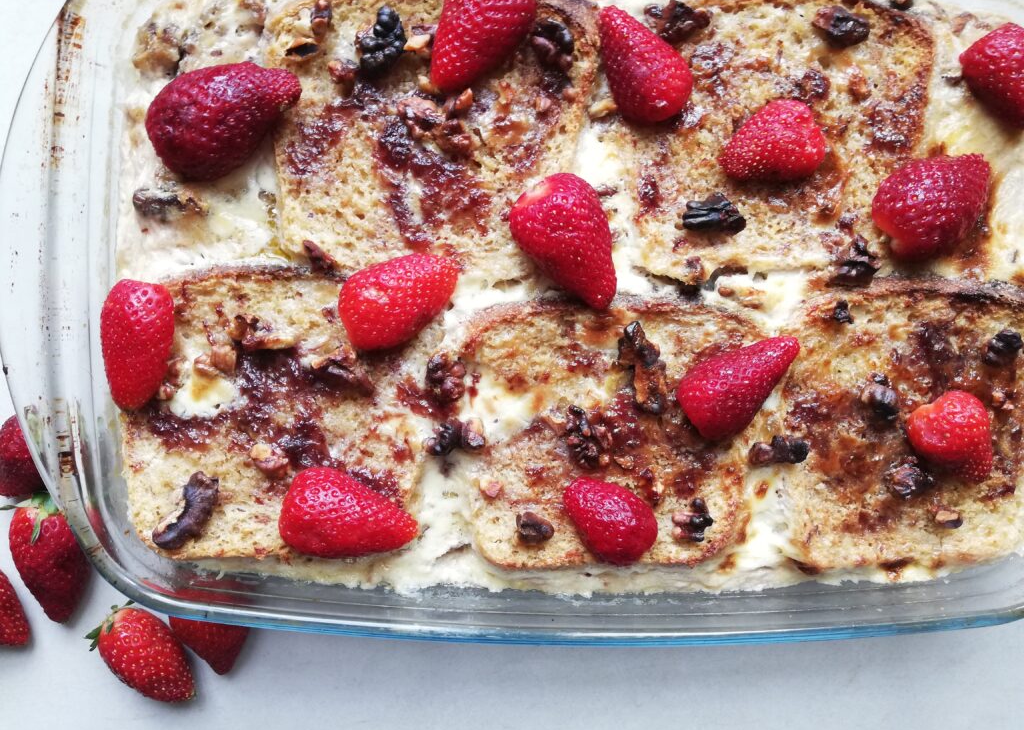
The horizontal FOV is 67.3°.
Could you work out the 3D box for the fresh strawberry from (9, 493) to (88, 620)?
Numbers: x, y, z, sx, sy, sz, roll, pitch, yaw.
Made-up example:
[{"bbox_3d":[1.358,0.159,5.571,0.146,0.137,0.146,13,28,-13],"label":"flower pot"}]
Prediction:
[{"bbox_3d":[-0.172,0.073,0.286,0.026,0.024,0.048,-18,83,-2],"label":"fresh strawberry"}]

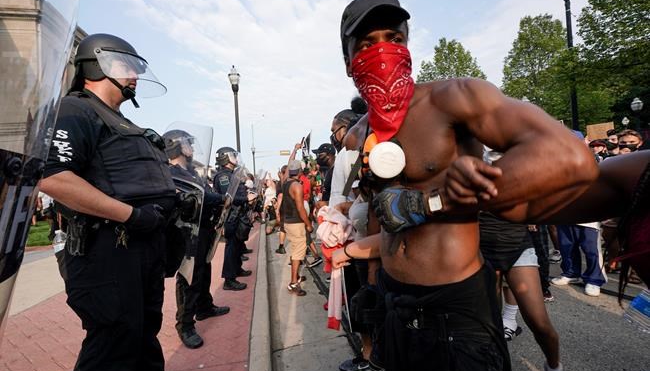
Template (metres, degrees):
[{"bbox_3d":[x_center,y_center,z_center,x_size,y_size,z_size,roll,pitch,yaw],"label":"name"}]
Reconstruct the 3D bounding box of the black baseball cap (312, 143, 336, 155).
[{"bbox_3d":[-0.006,-0.374,3.000,0.260,0.130,0.175,-4,0,-29],"label":"black baseball cap"}]

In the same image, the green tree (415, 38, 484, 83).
[{"bbox_3d":[9.800,-5.300,22.000,6.800,11.900,6.800,-4,0,0],"label":"green tree"}]

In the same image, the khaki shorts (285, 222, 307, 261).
[{"bbox_3d":[-0.415,0.775,4.080,0.310,0.570,0.370,-4,0,-19],"label":"khaki shorts"}]

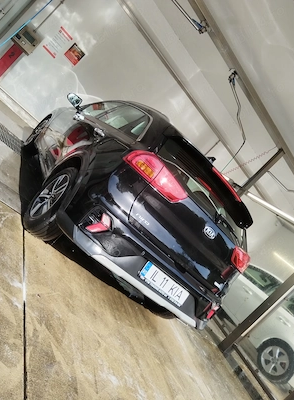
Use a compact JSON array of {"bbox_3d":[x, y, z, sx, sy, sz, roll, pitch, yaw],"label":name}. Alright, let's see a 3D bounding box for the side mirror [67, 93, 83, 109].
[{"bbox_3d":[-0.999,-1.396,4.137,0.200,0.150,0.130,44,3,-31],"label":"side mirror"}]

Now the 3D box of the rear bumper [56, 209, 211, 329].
[{"bbox_3d":[0.042,0.610,2.427,1.760,0.380,0.400,44,3,-31],"label":"rear bumper"}]

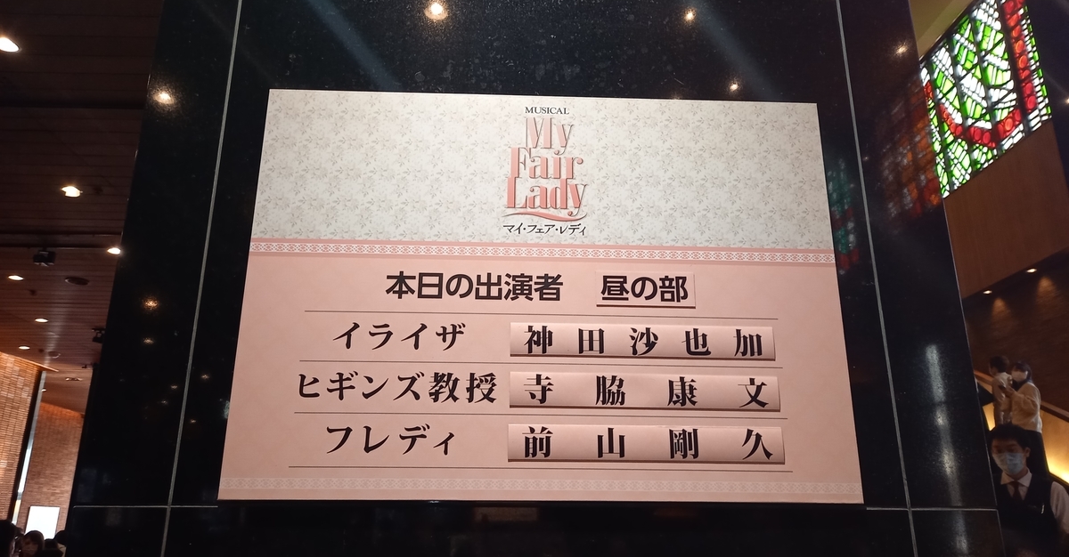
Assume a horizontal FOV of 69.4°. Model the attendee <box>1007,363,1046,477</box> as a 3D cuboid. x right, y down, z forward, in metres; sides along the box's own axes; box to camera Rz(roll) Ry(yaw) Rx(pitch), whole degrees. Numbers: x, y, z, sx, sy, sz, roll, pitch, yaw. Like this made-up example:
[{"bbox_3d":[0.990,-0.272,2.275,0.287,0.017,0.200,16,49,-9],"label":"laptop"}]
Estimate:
[{"bbox_3d":[5.451,1.705,8.504,0.420,1.600,0.460,2,-18,-5],"label":"attendee"}]

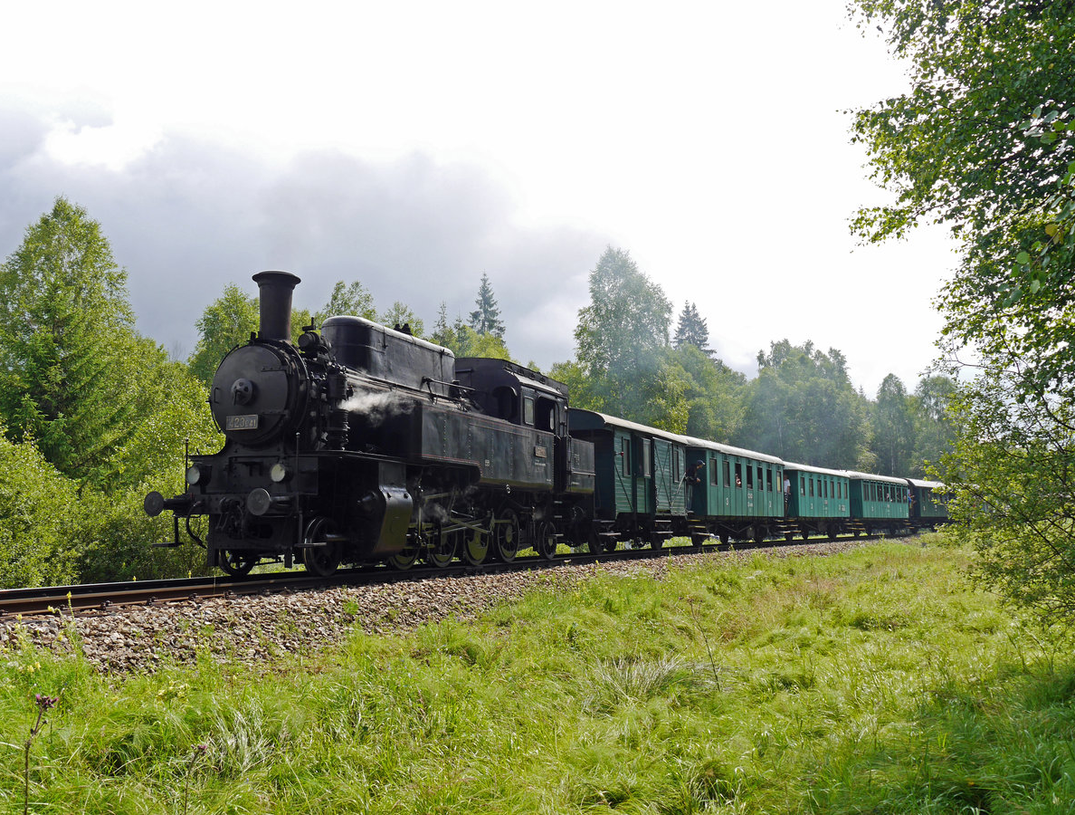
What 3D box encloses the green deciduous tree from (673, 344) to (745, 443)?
[{"bbox_3d":[9.918,2.127,57.293,4.500,11.610,4.500,0,-7,0],"label":"green deciduous tree"}]

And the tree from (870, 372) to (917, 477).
[{"bbox_3d":[31.776,4.242,89.106,4.400,14.680,4.400,0,-7,0],"label":"tree"}]

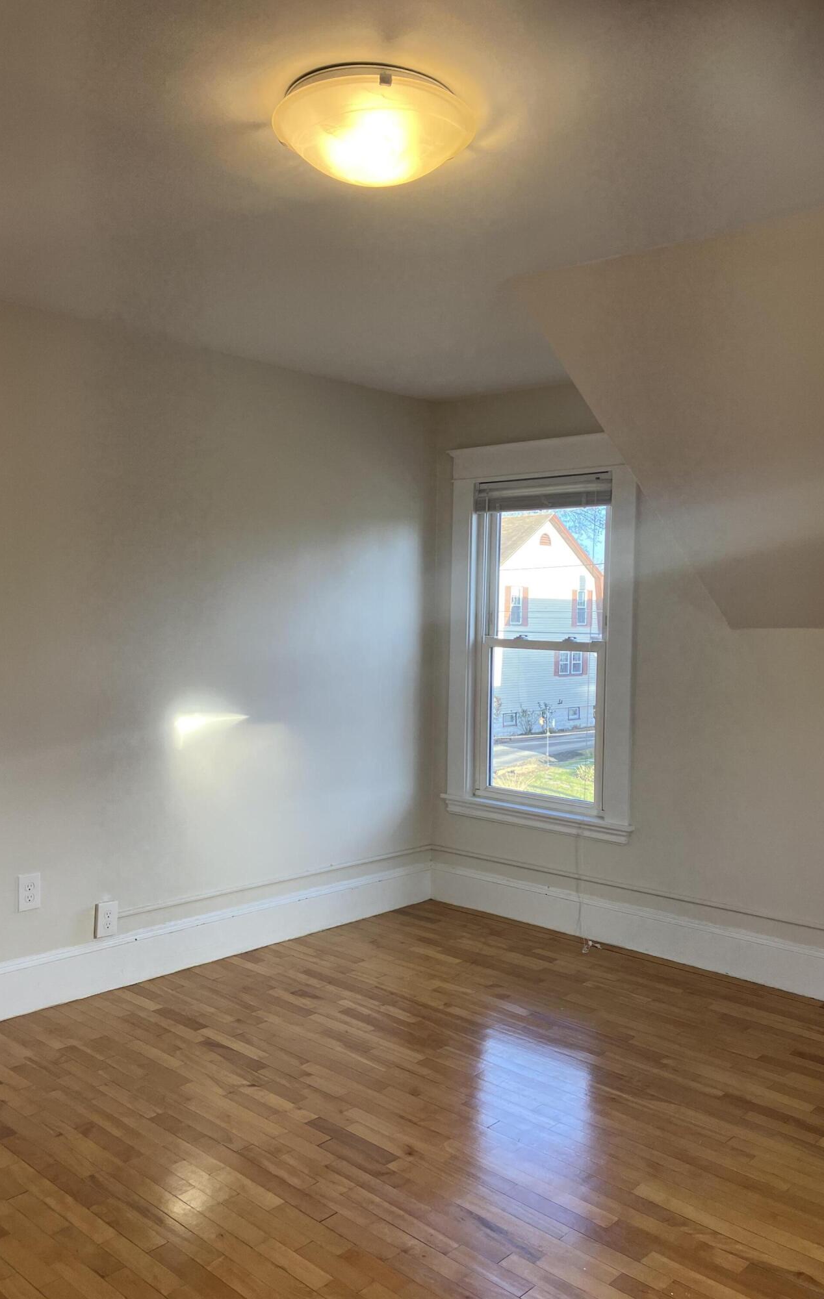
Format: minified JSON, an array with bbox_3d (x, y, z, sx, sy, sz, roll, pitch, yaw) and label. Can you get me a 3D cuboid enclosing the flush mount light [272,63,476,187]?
[{"bbox_3d":[-0.078,-1.056,2.194,0.420,0.134,0.420,1,2,0],"label":"flush mount light"}]

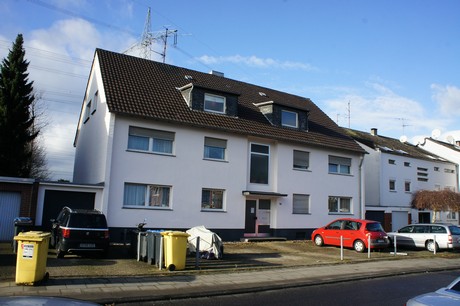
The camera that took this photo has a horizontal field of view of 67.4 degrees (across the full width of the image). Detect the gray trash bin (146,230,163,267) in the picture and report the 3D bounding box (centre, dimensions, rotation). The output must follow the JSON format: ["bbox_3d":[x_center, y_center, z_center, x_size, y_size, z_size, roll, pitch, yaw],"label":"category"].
[{"bbox_3d":[-2.280,3.071,11.152,0.720,1.050,0.580,9,-11,-38],"label":"gray trash bin"}]

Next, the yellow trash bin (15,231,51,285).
[{"bbox_3d":[-4.700,2.517,8.259,0.580,1.080,0.730,3,-9,-4],"label":"yellow trash bin"}]

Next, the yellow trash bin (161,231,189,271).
[{"bbox_3d":[-1.686,2.981,10.542,0.730,1.080,0.580,9,-11,-38],"label":"yellow trash bin"}]

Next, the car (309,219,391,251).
[{"bbox_3d":[6.455,4.407,18.890,1.810,1.610,4.250,8,-10,-33],"label":"car"}]

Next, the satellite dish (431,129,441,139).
[{"bbox_3d":[24.526,-2.284,41.000,0.500,1.020,0.950,10,-12,-41],"label":"satellite dish"}]

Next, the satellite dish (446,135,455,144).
[{"bbox_3d":[27.814,-1.704,43.500,0.450,0.900,0.870,10,-12,-41],"label":"satellite dish"}]

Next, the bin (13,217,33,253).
[{"bbox_3d":[-7.604,3.074,12.790,0.580,1.150,0.700,7,-10,-28],"label":"bin"}]

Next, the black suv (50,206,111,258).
[{"bbox_3d":[-6.145,3.125,13.852,1.800,1.700,4.500,7,-10,-31],"label":"black suv"}]

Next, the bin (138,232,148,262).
[{"bbox_3d":[-2.684,3.170,11.641,0.580,0.970,0.500,9,-11,-38],"label":"bin"}]

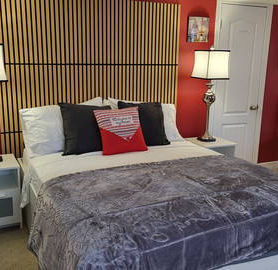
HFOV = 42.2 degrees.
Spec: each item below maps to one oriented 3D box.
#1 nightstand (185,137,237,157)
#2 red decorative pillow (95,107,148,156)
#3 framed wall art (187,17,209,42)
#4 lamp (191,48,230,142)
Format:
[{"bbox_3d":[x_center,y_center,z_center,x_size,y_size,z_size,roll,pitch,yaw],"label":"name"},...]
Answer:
[{"bbox_3d":[0.756,0.327,3.908,0.391,0.532,0.411,-5,14,-25],"label":"nightstand"},{"bbox_3d":[-0.153,-0.039,3.237,0.436,0.421,0.140,-5,-17,-25],"label":"red decorative pillow"},{"bbox_3d":[0.624,-1.102,3.794,0.254,0.254,0.032,-5,14,-25],"label":"framed wall art"},{"bbox_3d":[0.738,-0.417,3.764,0.281,0.983,0.281,-5,14,-25],"label":"lamp"}]

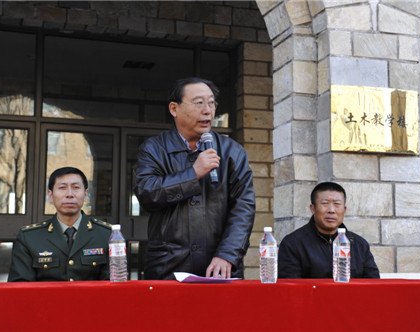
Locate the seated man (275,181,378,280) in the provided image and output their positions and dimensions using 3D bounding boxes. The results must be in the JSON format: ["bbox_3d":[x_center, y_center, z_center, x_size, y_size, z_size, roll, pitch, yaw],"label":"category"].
[{"bbox_3d":[0.576,0.671,3.367,0.530,1.215,0.720,0,-6,-4],"label":"seated man"}]

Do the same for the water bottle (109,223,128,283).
[{"bbox_3d":[-0.361,0.343,2.840,0.070,0.227,0.070,1,-6,-9],"label":"water bottle"}]

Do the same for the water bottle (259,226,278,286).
[{"bbox_3d":[0.236,0.363,2.908,0.070,0.227,0.070,1,-6,-9],"label":"water bottle"}]

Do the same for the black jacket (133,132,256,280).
[{"bbox_3d":[-0.071,0.224,3.305,0.560,0.800,0.400,1,-6,-10],"label":"black jacket"}]

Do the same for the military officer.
[{"bbox_3d":[-0.661,0.631,3.371,0.540,1.295,0.720,1,-6,-9],"label":"military officer"}]

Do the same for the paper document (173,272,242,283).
[{"bbox_3d":[-0.010,0.468,2.987,0.250,0.035,0.250,1,-6,-8],"label":"paper document"}]

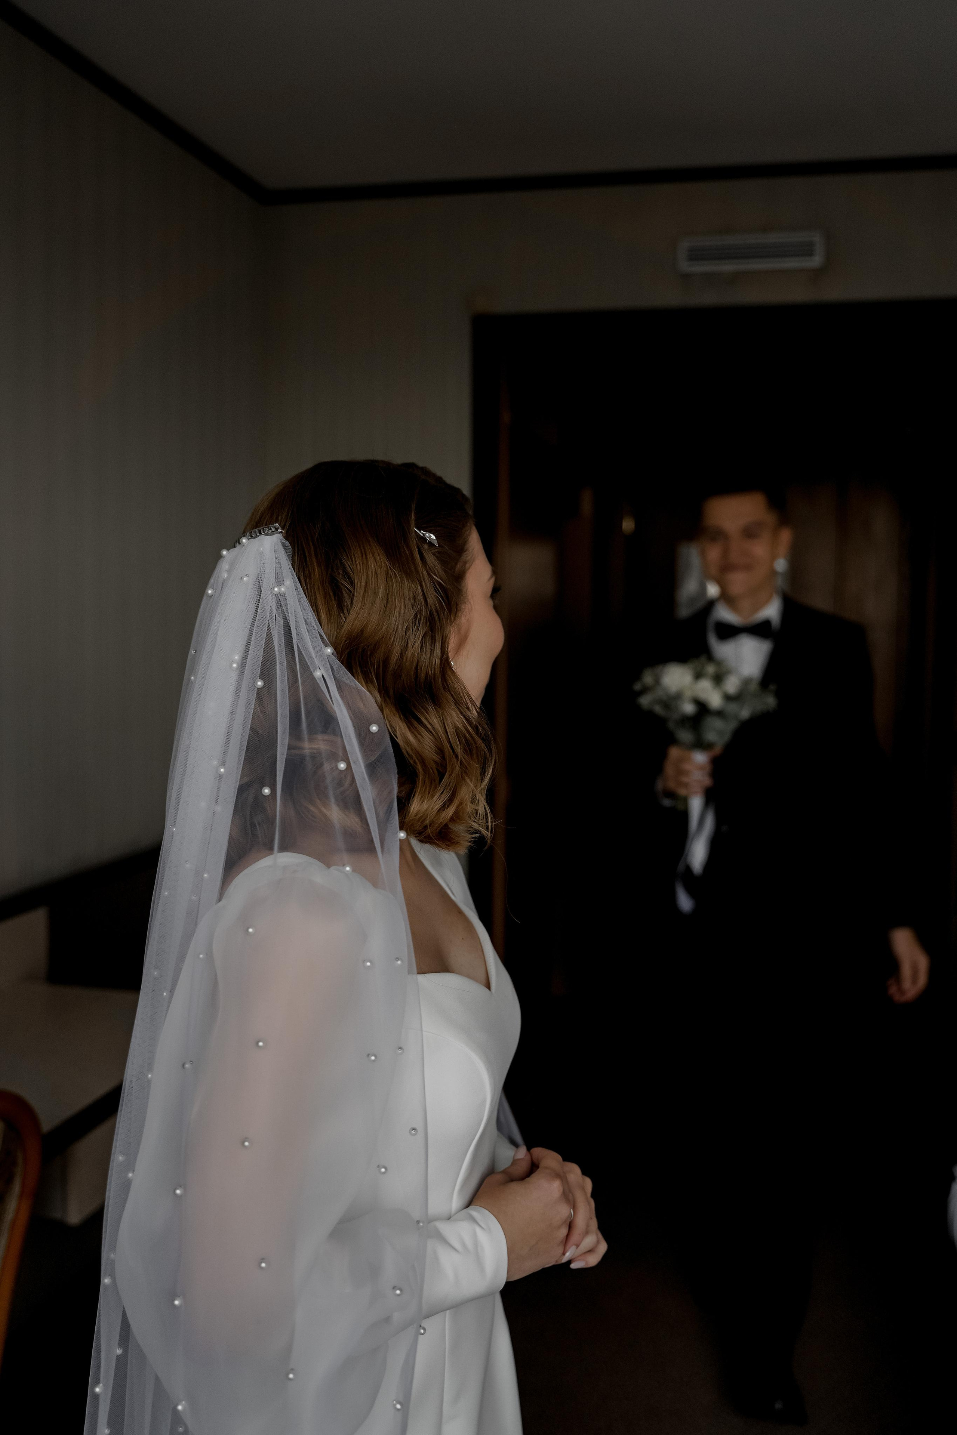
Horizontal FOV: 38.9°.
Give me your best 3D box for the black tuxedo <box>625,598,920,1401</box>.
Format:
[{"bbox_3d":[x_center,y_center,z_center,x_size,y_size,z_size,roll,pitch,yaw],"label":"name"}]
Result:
[{"bbox_3d":[0.580,0.535,2.710,0.550,1.480,0.430,2,4,12],"label":"black tuxedo"}]

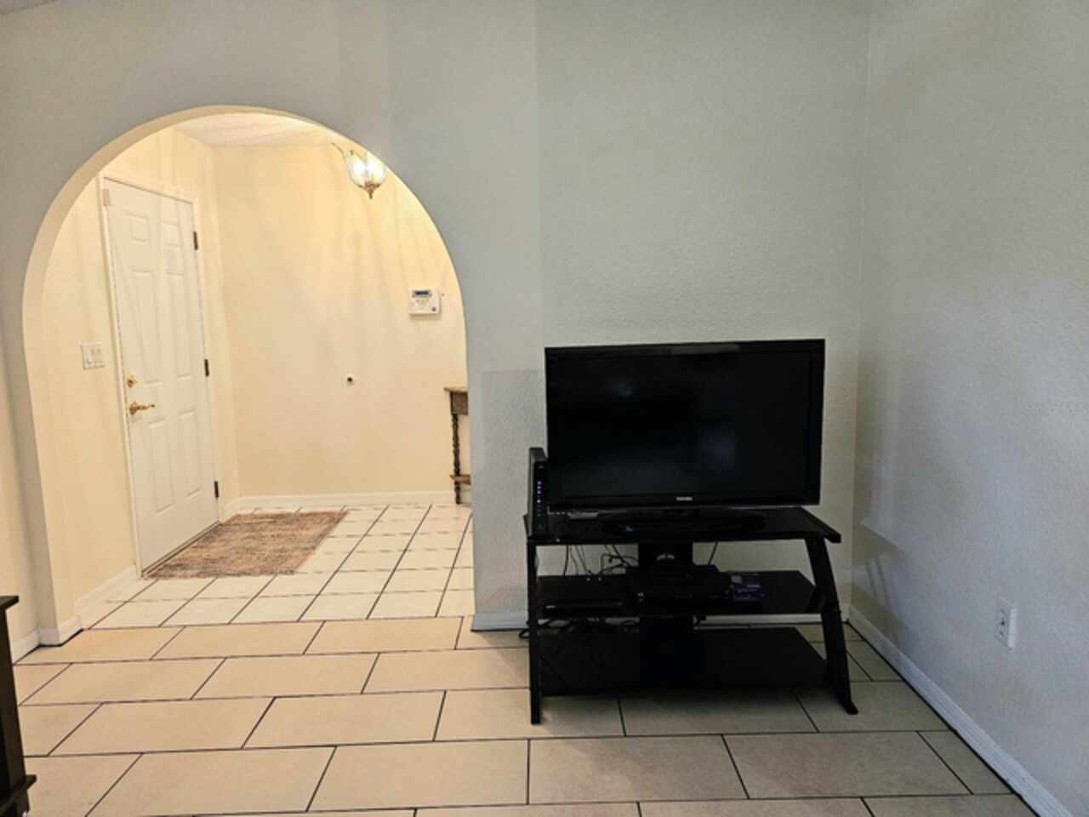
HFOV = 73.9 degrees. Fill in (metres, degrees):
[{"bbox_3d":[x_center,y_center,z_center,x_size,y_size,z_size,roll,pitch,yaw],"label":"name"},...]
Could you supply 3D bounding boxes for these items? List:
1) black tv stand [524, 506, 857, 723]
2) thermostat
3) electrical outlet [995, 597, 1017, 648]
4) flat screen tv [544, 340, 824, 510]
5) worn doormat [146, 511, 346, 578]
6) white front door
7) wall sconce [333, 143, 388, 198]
[{"bbox_3d":[0.480,0.708,2.605,1.085,0.551,0.549,-1,8,0],"label":"black tv stand"},{"bbox_3d":[-0.812,-0.726,4.872,0.196,0.160,0.035,-1,8,0],"label":"thermostat"},{"bbox_3d":[1.285,0.602,2.027,0.017,0.116,0.074,-1,8,0],"label":"electrical outlet"},{"bbox_3d":[0.502,0.062,2.627,0.985,0.599,0.089,-1,8,0],"label":"flat screen tv"},{"bbox_3d":[-1.712,0.787,4.371,0.767,0.013,1.163,-1,8,0],"label":"worn doormat"},{"bbox_3d":[-2.172,-0.200,4.184,0.044,2.025,0.926,-1,8,0],"label":"white front door"},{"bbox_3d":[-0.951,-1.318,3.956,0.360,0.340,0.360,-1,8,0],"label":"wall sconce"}]

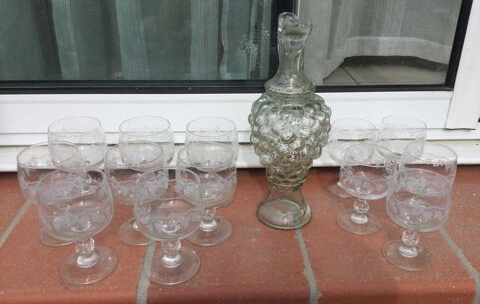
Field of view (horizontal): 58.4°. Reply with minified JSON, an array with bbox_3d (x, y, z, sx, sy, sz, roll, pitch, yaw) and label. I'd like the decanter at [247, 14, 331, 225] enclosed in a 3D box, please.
[{"bbox_3d":[0.072,-0.041,0.627,0.120,0.309,0.120,8,27,16],"label":"decanter"}]

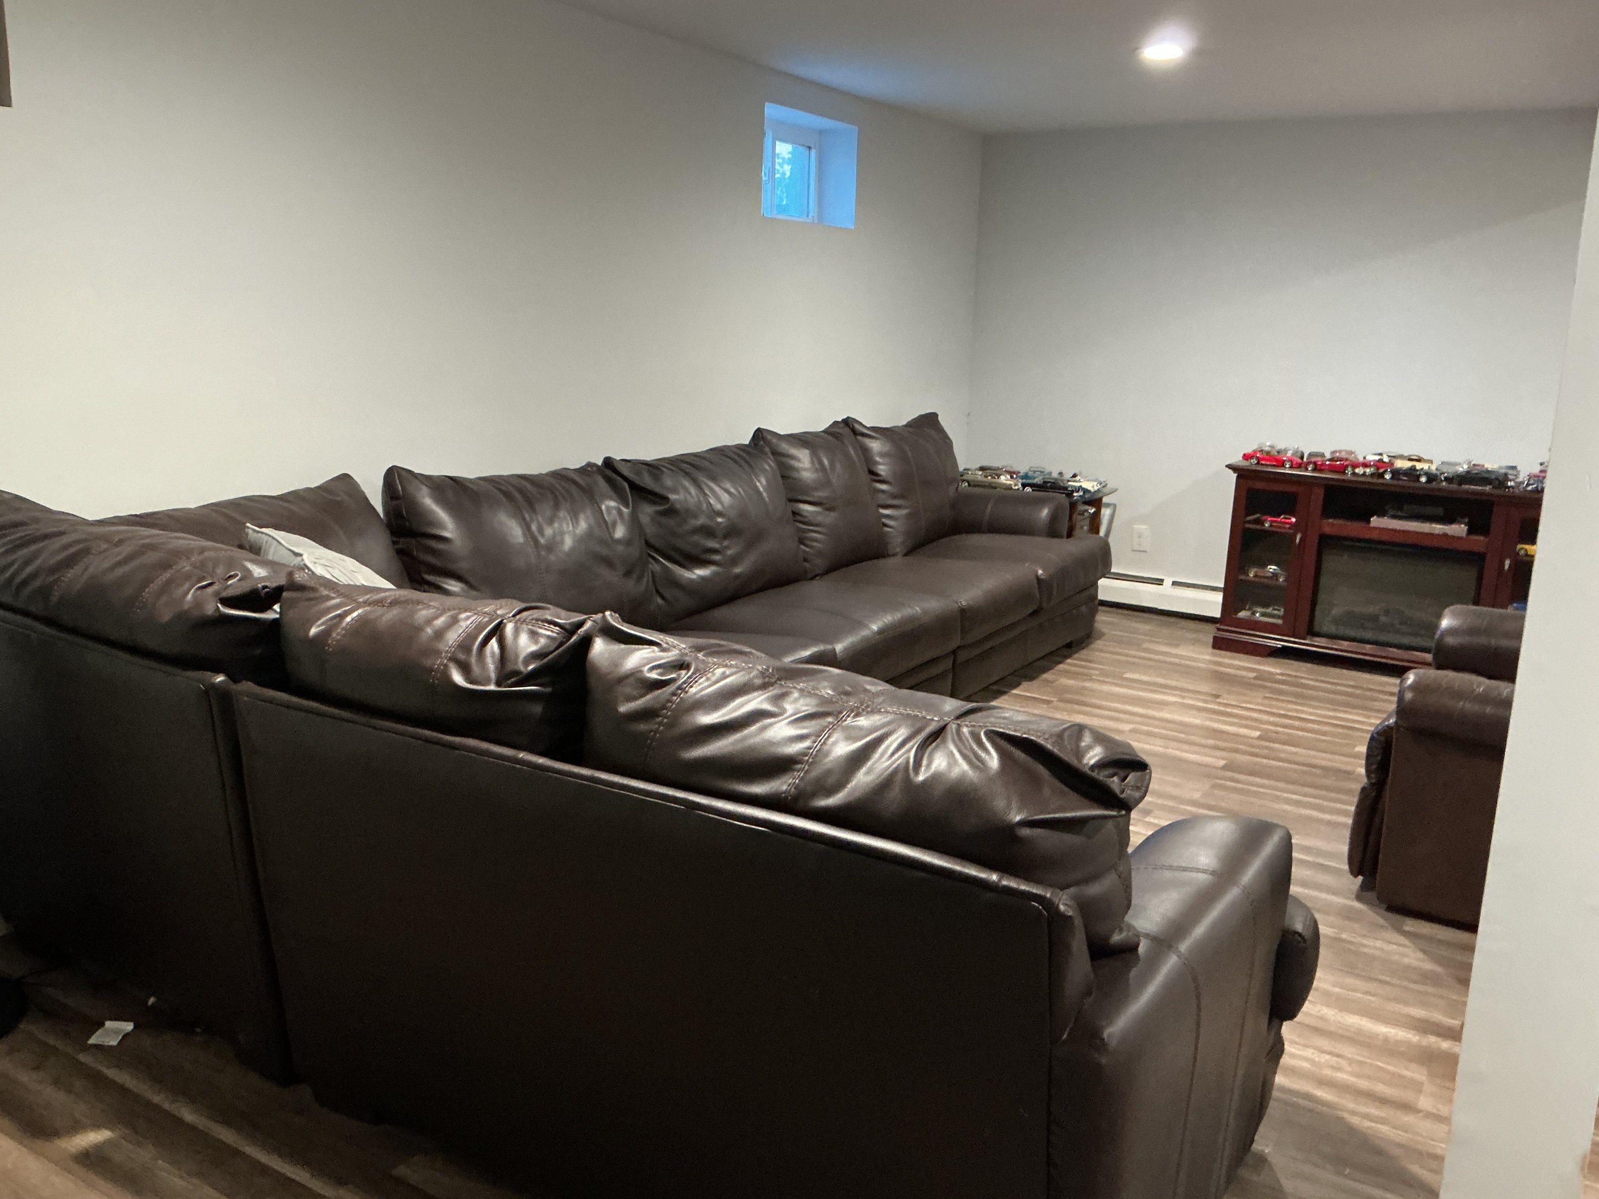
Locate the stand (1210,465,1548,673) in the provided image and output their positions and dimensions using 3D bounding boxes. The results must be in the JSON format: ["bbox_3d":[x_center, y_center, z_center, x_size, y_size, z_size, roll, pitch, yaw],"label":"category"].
[{"bbox_3d":[2.557,-0.109,5.651,1.430,0.812,0.443,10,15,34],"label":"stand"}]

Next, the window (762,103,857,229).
[{"bbox_3d":[-0.018,-1.737,5.421,0.173,0.410,0.731,9,14,30],"label":"window"}]

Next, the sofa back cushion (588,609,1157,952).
[{"bbox_3d":[0.081,0.304,1.941,0.844,0.493,0.300,9,14,30],"label":"sofa back cushion"}]

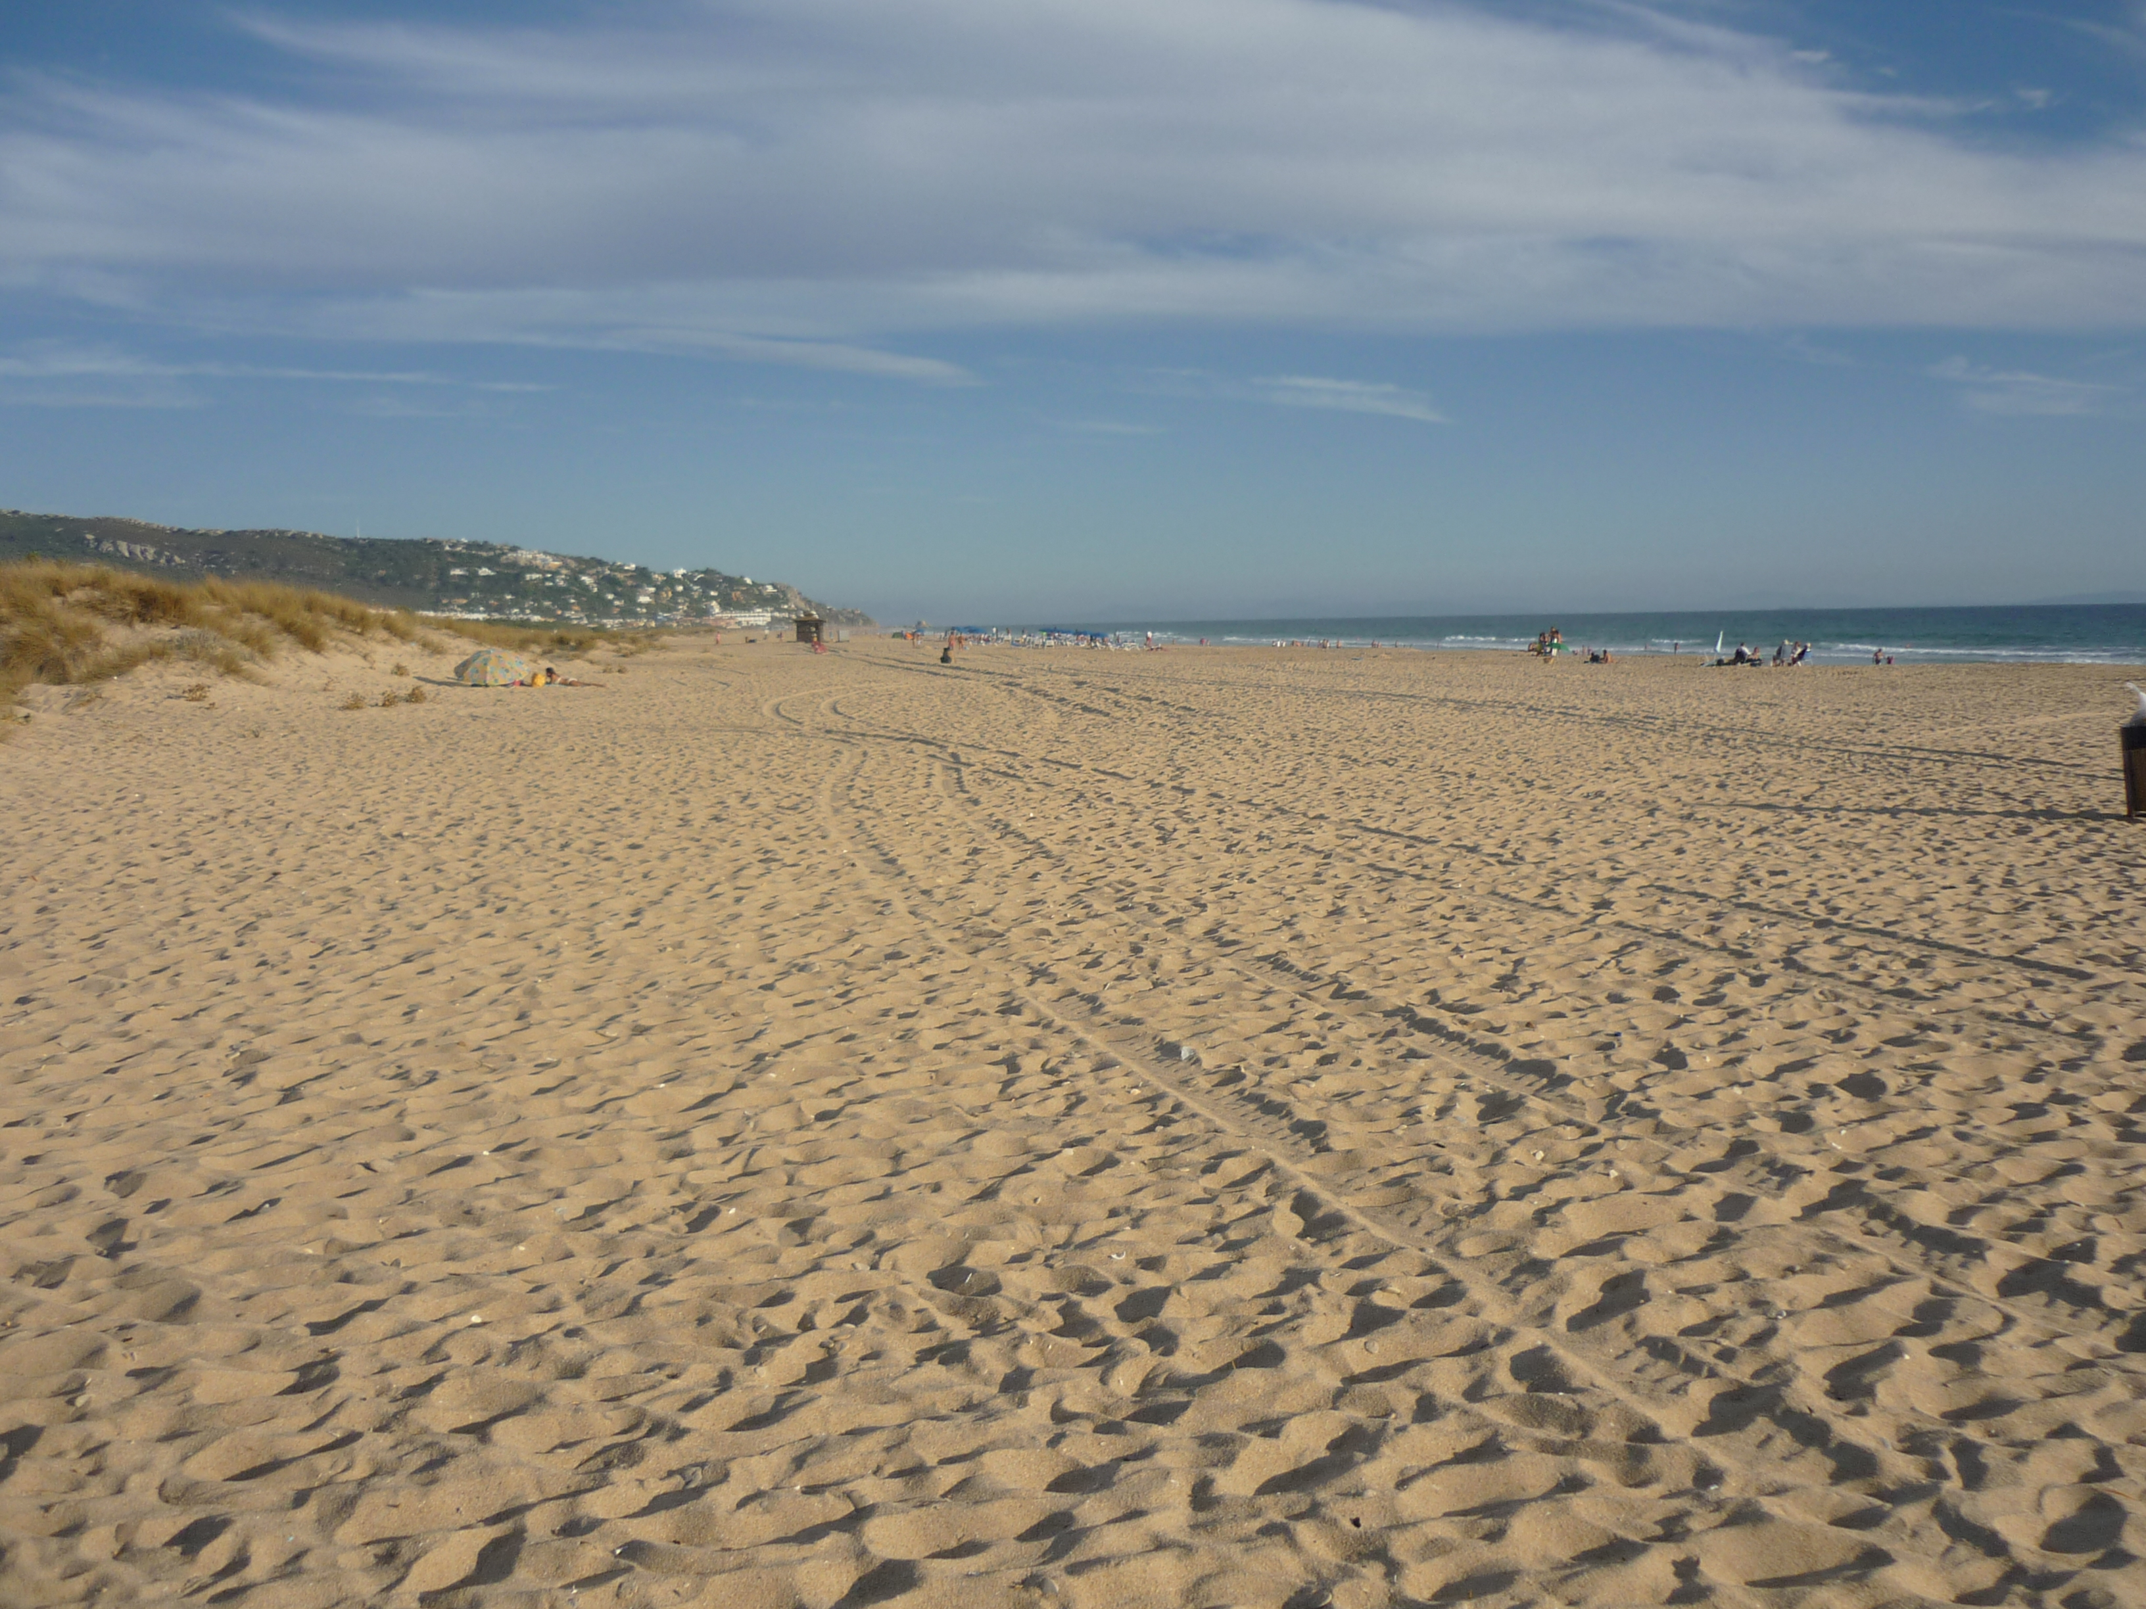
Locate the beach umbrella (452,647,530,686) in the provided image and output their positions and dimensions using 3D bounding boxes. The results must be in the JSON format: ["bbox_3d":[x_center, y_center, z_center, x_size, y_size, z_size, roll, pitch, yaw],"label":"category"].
[{"bbox_3d":[-14.198,-3.340,50.000,1.850,0.970,1.850,-2,23,-16],"label":"beach umbrella"}]

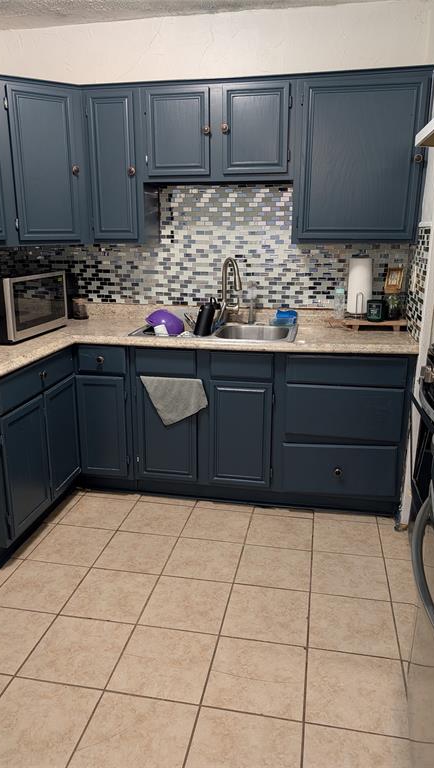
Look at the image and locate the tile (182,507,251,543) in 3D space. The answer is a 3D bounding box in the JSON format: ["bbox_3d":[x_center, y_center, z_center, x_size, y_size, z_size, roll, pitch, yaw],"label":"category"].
[{"bbox_3d":[0.004,0.704,2.651,0.305,0.010,0.302,3,16,11],"label":"tile"}]

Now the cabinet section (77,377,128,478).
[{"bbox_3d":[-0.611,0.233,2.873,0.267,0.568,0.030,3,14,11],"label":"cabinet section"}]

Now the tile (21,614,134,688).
[{"bbox_3d":[-0.476,0.925,1.851,0.305,0.010,0.302,3,16,11],"label":"tile"}]

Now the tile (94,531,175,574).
[{"bbox_3d":[-0.363,0.777,2.449,0.308,0.012,0.300,3,15,11],"label":"tile"}]

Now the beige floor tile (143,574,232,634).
[{"bbox_3d":[-0.113,0.860,2.079,0.305,0.010,0.302,3,16,11],"label":"beige floor tile"}]

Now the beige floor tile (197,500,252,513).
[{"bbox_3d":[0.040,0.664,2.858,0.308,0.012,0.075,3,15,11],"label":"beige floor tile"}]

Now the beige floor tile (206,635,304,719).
[{"bbox_3d":[0.136,0.963,1.754,0.308,0.012,0.300,3,15,11],"label":"beige floor tile"}]

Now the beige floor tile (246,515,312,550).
[{"bbox_3d":[0.309,0.718,2.592,0.305,0.010,0.302,3,16,11],"label":"beige floor tile"}]

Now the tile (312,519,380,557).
[{"bbox_3d":[0.615,0.732,2.534,0.305,0.010,0.302,3,16,11],"label":"tile"}]

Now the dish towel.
[{"bbox_3d":[-0.218,0.092,2.715,0.348,0.259,0.030,3,15,11],"label":"dish towel"}]

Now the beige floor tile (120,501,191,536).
[{"bbox_3d":[-0.301,0.690,2.709,0.305,0.010,0.302,3,16,11],"label":"beige floor tile"}]

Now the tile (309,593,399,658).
[{"bbox_3d":[0.498,0.888,1.962,0.305,0.010,0.302,3,16,11],"label":"tile"}]

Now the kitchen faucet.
[{"bbox_3d":[0.073,-0.505,2.939,0.090,0.370,0.230,-5,16,-16],"label":"kitchen faucet"}]

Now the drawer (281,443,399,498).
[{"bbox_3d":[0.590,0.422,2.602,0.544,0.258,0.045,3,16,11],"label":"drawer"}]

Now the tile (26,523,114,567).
[{"bbox_3d":[-0.664,0.754,2.482,0.305,0.010,0.302,3,16,11],"label":"tile"}]

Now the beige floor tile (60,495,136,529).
[{"bbox_3d":[-0.606,0.676,2.768,0.305,0.010,0.302,3,16,11],"label":"beige floor tile"}]

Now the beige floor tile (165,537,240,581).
[{"bbox_3d":[-0.055,0.791,2.390,0.308,0.012,0.300,3,15,11],"label":"beige floor tile"}]

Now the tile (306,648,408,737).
[{"bbox_3d":[0.444,0.977,1.696,0.308,0.012,0.300,3,15,11],"label":"tile"}]

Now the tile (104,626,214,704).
[{"bbox_3d":[-0.172,0.949,1.813,0.308,0.012,0.300,3,15,11],"label":"tile"}]

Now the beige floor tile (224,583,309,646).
[{"bbox_3d":[0.194,0.884,2.043,0.308,0.012,0.300,3,15,11],"label":"beige floor tile"}]

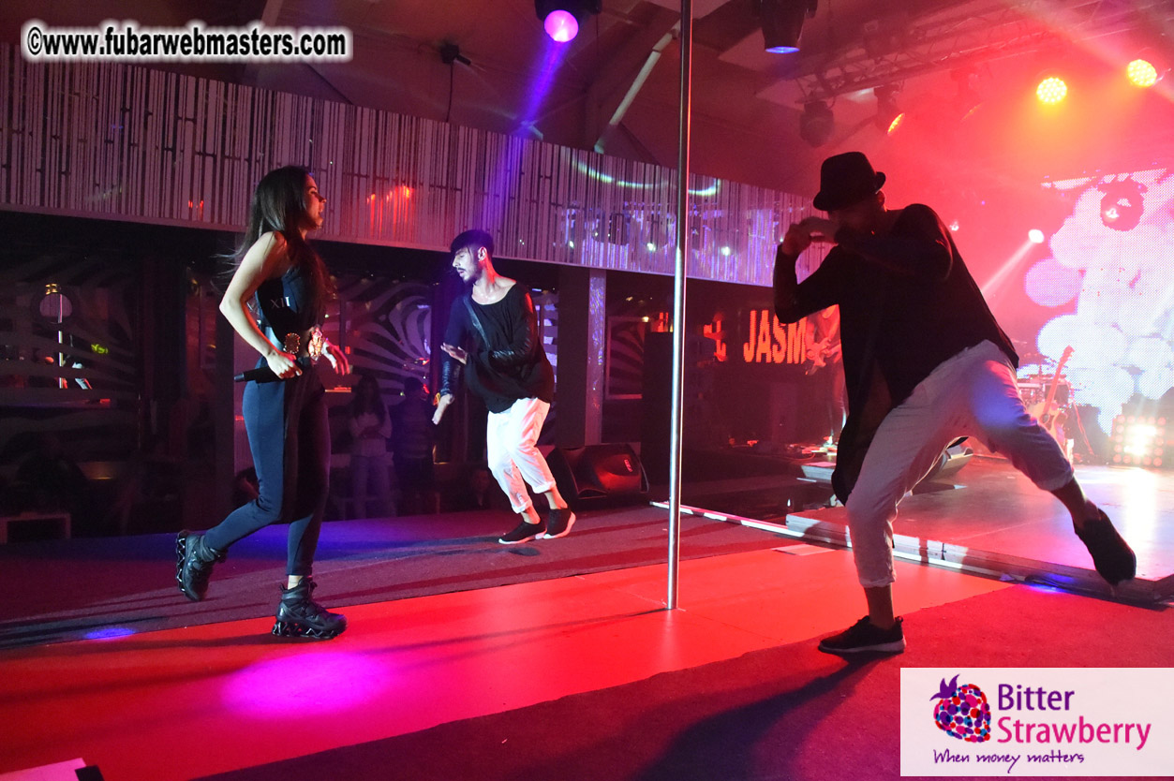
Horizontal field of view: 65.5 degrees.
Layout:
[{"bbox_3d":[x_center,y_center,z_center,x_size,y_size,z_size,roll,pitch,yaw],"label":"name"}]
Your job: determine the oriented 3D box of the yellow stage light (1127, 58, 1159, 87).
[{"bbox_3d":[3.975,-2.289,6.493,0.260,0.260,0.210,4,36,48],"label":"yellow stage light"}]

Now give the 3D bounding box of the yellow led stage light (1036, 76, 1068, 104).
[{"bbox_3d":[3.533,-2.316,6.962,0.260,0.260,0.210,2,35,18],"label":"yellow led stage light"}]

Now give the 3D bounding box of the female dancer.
[{"bbox_3d":[-1.158,0.045,3.270,0.620,1.680,0.500,1,2,6],"label":"female dancer"}]

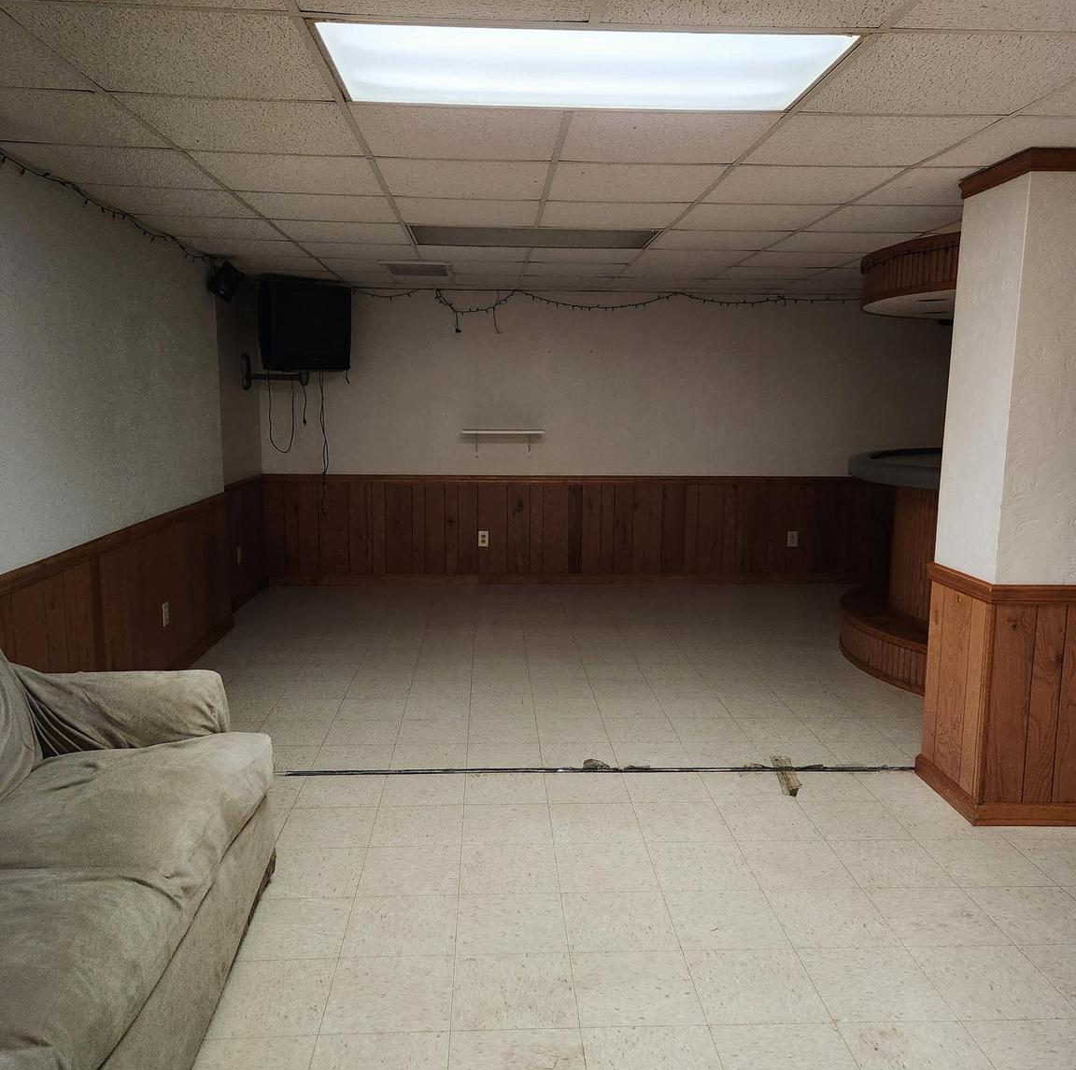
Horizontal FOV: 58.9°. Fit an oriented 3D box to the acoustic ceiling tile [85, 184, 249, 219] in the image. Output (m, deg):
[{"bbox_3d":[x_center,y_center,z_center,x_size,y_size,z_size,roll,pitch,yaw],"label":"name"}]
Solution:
[{"bbox_3d":[-1.497,-1.399,4.029,0.569,0.020,0.600,0,8,-3],"label":"acoustic ceiling tile"}]

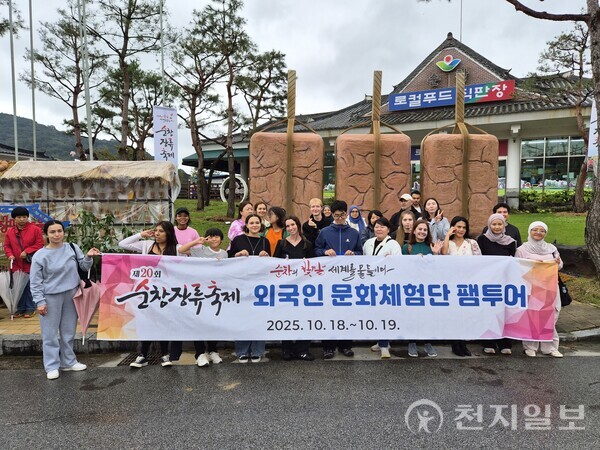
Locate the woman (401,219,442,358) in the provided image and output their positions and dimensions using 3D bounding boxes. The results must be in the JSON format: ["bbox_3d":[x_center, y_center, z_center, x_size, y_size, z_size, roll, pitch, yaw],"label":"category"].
[{"bbox_3d":[1.380,0.716,4.530,0.480,1.570,0.400,0,3,12],"label":"woman"}]

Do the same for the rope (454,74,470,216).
[{"bbox_3d":[3.953,-1.771,9.700,0.380,3.900,0.450,0,3,6],"label":"rope"}]

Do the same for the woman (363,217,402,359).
[{"bbox_3d":[0.941,0.703,4.550,0.470,1.600,0.380,1,3,18],"label":"woman"}]

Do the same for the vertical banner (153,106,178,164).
[{"bbox_3d":[-3.529,-2.182,10.500,0.640,1.850,0.060,-2,4,-30],"label":"vertical banner"}]

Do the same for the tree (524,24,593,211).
[{"bbox_3d":[10.019,-4.065,15.275,2.900,7.172,2.800,0,4,0],"label":"tree"}]

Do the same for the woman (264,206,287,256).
[{"bbox_3d":[-0.348,0.538,5.445,0.440,1.580,0.330,1,4,20],"label":"woman"}]

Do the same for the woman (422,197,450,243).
[{"bbox_3d":[1.986,0.412,5.800,0.480,1.620,0.360,0,3,14],"label":"woman"}]

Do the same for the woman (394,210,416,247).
[{"bbox_3d":[1.376,0.601,5.200,0.450,1.580,0.360,0,3,12],"label":"woman"}]

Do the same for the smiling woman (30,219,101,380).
[{"bbox_3d":[-2.432,0.748,4.100,0.700,1.600,0.420,-2,3,-27],"label":"smiling woman"}]

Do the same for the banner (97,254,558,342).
[{"bbox_3d":[0.373,0.824,4.441,5.020,0.943,0.200,0,4,-3],"label":"banner"}]

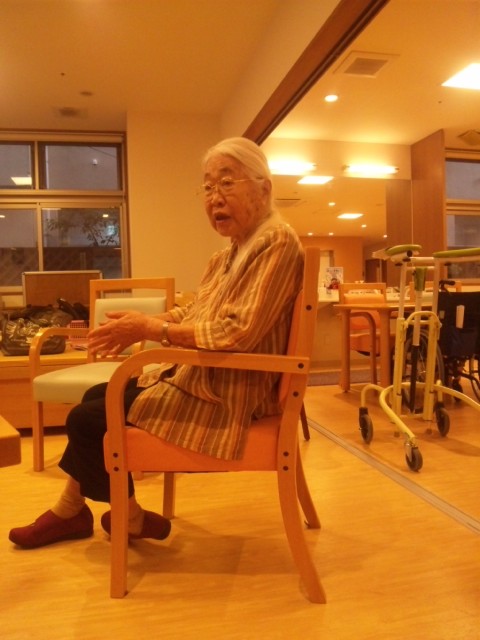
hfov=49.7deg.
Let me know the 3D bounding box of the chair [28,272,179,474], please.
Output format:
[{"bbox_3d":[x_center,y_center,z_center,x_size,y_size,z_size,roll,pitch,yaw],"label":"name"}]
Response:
[{"bbox_3d":[-0.607,0.231,2.458,0.514,0.857,0.554,-1,2,14],"label":"chair"}]

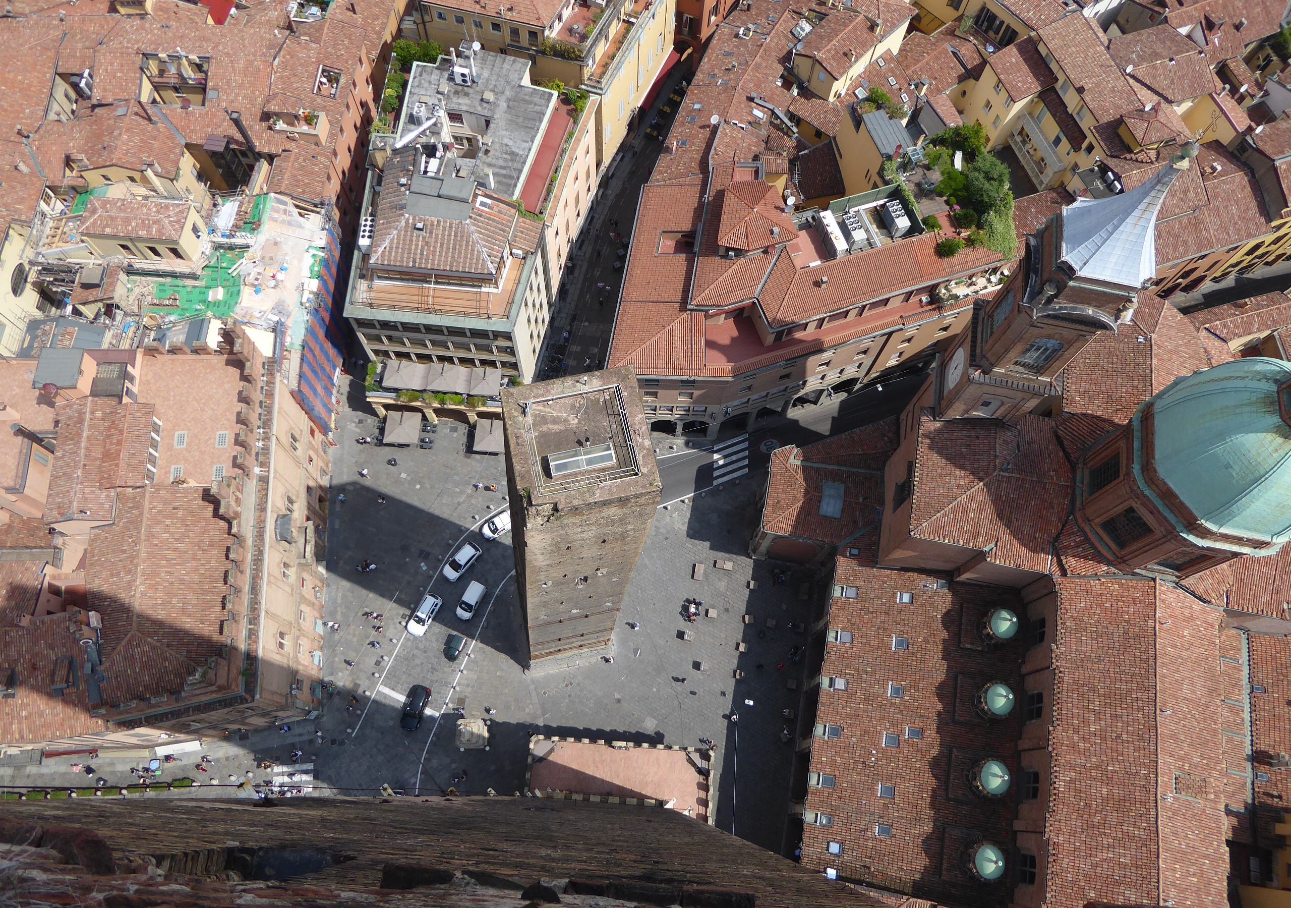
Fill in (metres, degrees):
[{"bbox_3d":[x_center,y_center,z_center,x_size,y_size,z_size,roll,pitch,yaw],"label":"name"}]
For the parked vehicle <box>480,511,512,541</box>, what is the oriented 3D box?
[{"bbox_3d":[-15.202,7.410,98.142,4.150,1.820,1.740,-29,73,-12],"label":"parked vehicle"}]

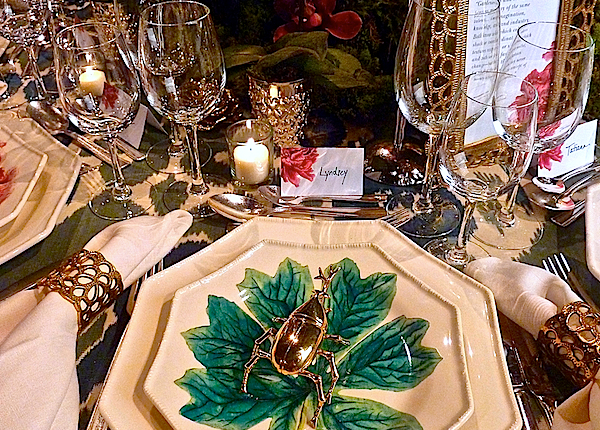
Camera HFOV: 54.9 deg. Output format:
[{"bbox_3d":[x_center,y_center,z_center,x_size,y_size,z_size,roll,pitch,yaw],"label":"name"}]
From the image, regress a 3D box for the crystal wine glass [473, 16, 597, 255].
[{"bbox_3d":[0.215,-0.068,0.545,0.084,0.206,0.084,-1,39,0],"label":"crystal wine glass"}]

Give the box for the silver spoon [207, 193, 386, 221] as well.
[{"bbox_3d":[-0.004,-0.011,0.621,0.195,0.022,0.042,3,39,5],"label":"silver spoon"}]

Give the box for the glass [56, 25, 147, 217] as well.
[{"bbox_3d":[-0.187,-0.088,0.563,0.075,0.180,0.075,0,39,0],"label":"glass"}]

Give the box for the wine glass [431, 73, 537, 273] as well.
[{"bbox_3d":[0.147,-0.025,0.487,0.075,0.178,0.075,0,39,0],"label":"wine glass"}]

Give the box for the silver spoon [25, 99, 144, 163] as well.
[{"bbox_3d":[-0.286,-0.115,0.753,0.226,0.022,0.042,22,44,26],"label":"silver spoon"}]

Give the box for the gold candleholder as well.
[{"bbox_3d":[-0.024,-0.130,0.687,0.070,0.090,0.070,0,39,0],"label":"gold candleholder"}]

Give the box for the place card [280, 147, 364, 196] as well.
[{"bbox_3d":[0.024,-0.052,0.625,0.088,0.047,0.041,0,39,0],"label":"place card"}]

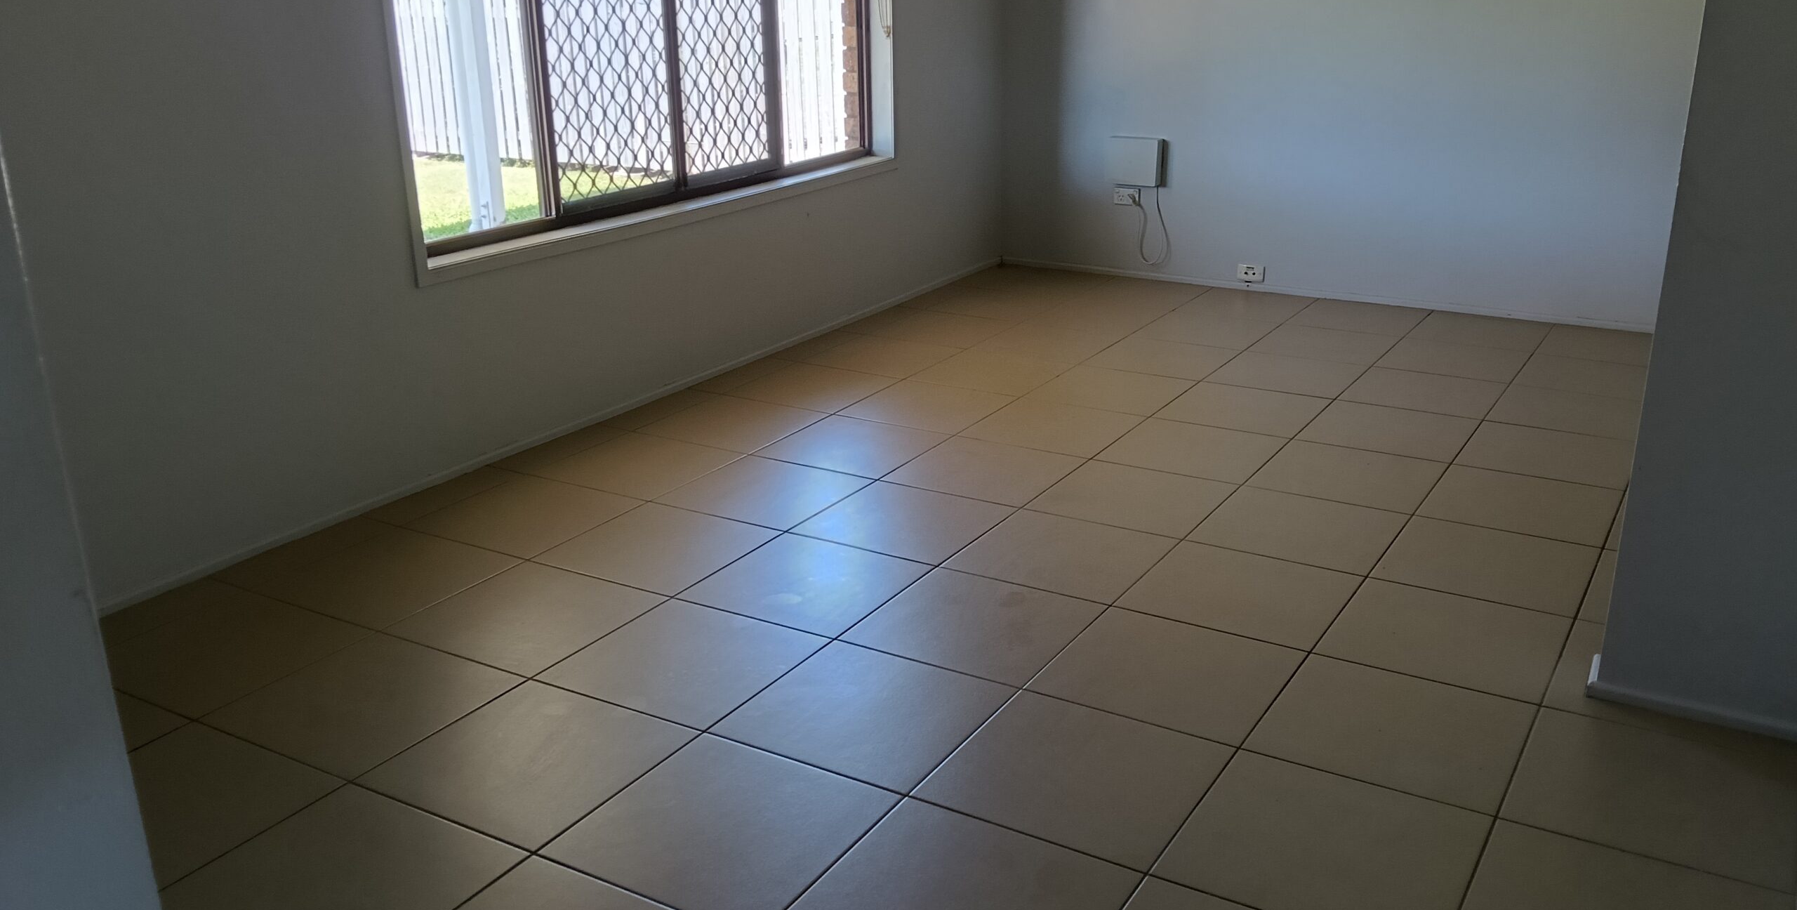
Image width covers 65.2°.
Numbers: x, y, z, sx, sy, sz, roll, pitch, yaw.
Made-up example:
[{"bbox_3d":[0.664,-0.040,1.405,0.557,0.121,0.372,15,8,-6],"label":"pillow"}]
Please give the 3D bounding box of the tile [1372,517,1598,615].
[{"bbox_3d":[1.472,0.271,3.512,0.459,0.010,0.459,10,22,30],"label":"tile"}]

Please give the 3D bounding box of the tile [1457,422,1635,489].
[{"bbox_3d":[1.979,-0.002,4.268,0.459,0.010,0.459,10,22,30],"label":"tile"}]

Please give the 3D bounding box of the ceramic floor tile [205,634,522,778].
[{"bbox_3d":[-1.065,0.492,2.816,0.445,0.010,0.445,11,22,30],"label":"ceramic floor tile"}]

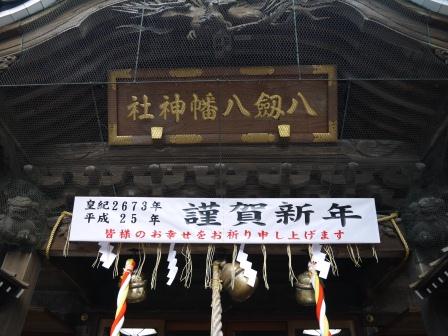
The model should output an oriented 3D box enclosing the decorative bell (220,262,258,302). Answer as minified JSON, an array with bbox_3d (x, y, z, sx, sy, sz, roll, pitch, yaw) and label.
[{"bbox_3d":[0.144,1.204,3.880,0.380,0.460,0.380,-37,-27,-22],"label":"decorative bell"}]

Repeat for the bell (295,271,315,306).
[{"bbox_3d":[0.871,1.280,3.850,0.250,0.340,0.250,0,-34,0],"label":"bell"}]

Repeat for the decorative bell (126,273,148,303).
[{"bbox_3d":[-0.930,1.275,3.850,0.250,0.320,0.250,0,-34,0],"label":"decorative bell"}]

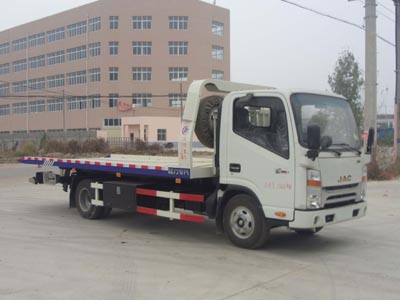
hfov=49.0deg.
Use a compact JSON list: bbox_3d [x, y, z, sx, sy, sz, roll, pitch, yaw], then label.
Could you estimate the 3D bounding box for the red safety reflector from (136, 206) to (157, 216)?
[{"bbox_3d":[-0.900,1.044,7.481,0.532,0.100,0.035,1,0,43],"label":"red safety reflector"}]

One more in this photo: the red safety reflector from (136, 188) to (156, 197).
[{"bbox_3d":[-0.879,0.707,7.309,0.511,0.090,0.030,0,0,43],"label":"red safety reflector"}]

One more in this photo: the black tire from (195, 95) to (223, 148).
[{"bbox_3d":[0.240,-0.439,6.849,0.210,0.820,0.820,1,0,43],"label":"black tire"}]

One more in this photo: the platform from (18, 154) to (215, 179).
[{"bbox_3d":[-1.437,0.302,9.438,5.650,0.210,2.300,1,0,43],"label":"platform"}]

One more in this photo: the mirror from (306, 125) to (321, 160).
[{"bbox_3d":[1.329,-0.088,5.140,0.180,0.420,0.100,0,0,-36],"label":"mirror"}]

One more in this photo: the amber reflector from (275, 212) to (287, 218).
[{"bbox_3d":[1.017,0.830,5.561,0.166,0.068,0.030,0,0,43],"label":"amber reflector"}]

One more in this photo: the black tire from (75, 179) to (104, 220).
[{"bbox_3d":[-2.195,0.981,8.745,0.770,0.765,0.220,0,0,43],"label":"black tire"}]

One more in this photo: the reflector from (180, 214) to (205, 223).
[{"bbox_3d":[-0.106,1.053,6.753,0.518,0.100,0.035,1,0,43],"label":"reflector"}]

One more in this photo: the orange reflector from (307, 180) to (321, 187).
[{"bbox_3d":[1.472,0.437,5.680,0.250,0.072,0.065,1,0,-31],"label":"orange reflector"}]

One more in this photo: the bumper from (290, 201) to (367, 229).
[{"bbox_3d":[1.826,0.855,6.079,0.310,0.240,1.870,0,0,43],"label":"bumper"}]

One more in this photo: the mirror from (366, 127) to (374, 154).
[{"bbox_3d":[2.686,-0.145,6.900,0.100,0.400,0.190,1,0,28],"label":"mirror"}]

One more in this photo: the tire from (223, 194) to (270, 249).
[{"bbox_3d":[0.641,0.999,6.145,0.770,0.765,0.210,0,0,43],"label":"tire"}]

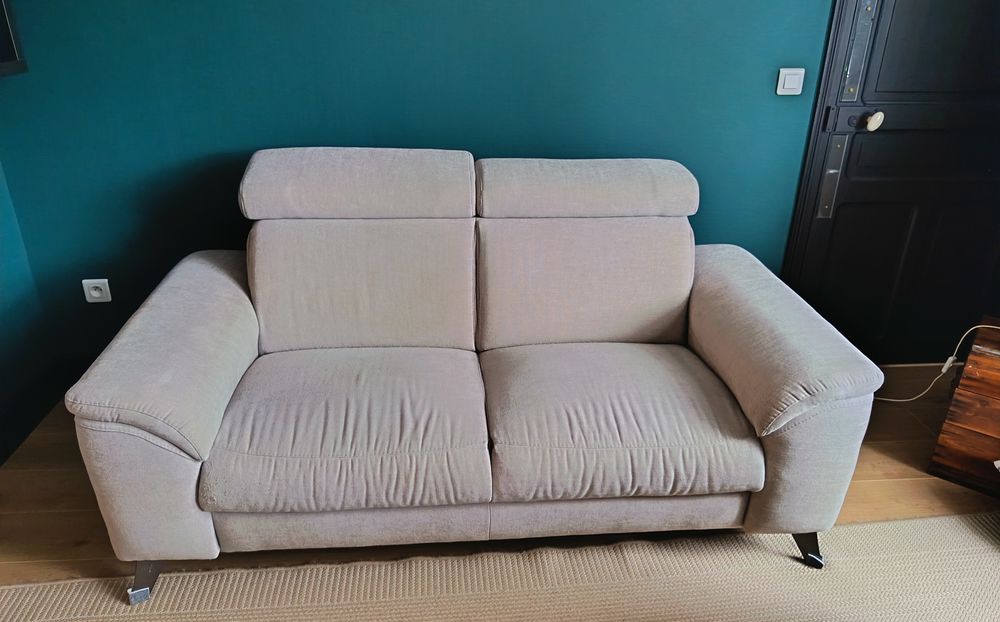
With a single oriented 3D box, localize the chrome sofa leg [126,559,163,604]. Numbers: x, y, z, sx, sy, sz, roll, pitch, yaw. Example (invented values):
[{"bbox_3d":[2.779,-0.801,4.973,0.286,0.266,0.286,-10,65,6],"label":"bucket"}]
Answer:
[{"bbox_3d":[-0.816,0.607,1.606,0.072,0.134,0.070,-1,23,-5],"label":"chrome sofa leg"}]

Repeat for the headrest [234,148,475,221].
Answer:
[{"bbox_3d":[-0.378,-0.349,1.889,0.612,0.185,0.165,-1,13,-5],"label":"headrest"}]

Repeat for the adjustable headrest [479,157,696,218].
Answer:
[{"bbox_3d":[0.239,-0.350,1.957,0.610,0.165,0.170,-1,11,-5],"label":"adjustable headrest"}]

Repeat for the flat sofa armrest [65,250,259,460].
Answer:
[{"bbox_3d":[-0.780,0.084,1.780,0.260,0.195,0.820,-1,27,-5],"label":"flat sofa armrest"}]

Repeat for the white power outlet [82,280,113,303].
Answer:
[{"bbox_3d":[-1.367,-0.068,2.357,0.082,0.082,0.013,-1,23,-5],"label":"white power outlet"}]

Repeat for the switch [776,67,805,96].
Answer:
[{"bbox_3d":[0.958,-0.753,2.282,0.082,0.082,0.013,-1,23,-5],"label":"switch"}]

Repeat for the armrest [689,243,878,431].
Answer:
[{"bbox_3d":[0.687,0.060,1.902,0.260,0.195,0.820,-1,27,-5],"label":"armrest"}]

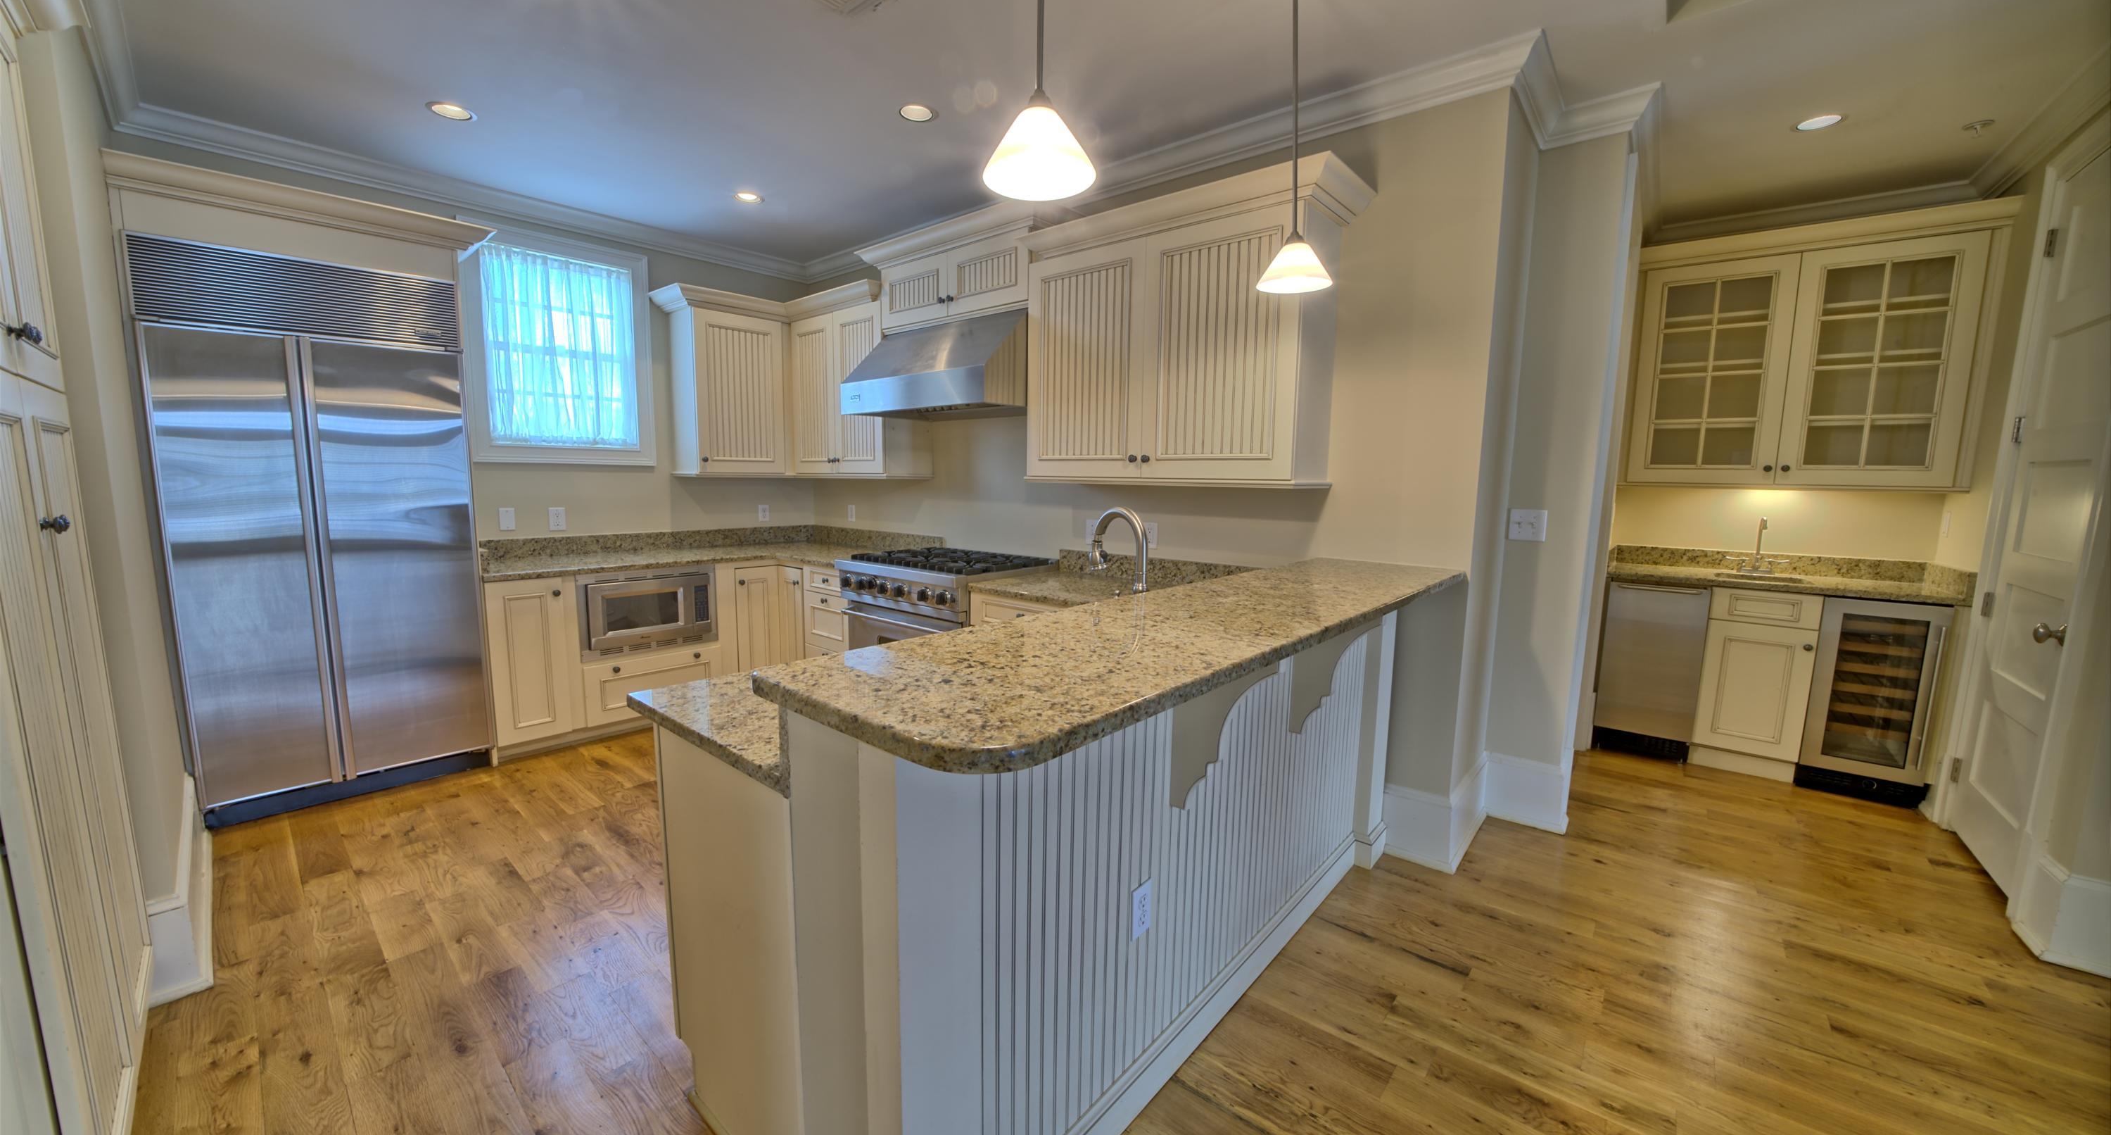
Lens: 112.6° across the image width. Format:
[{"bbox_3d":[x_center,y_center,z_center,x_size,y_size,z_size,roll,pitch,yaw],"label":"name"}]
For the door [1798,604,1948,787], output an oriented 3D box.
[{"bbox_3d":[3.585,0.536,3.085,0.364,0.770,0.048,7,9,41],"label":"door"}]

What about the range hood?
[{"bbox_3d":[-0.493,-0.975,3.458,1.015,0.440,0.620,7,9,40],"label":"range hood"}]

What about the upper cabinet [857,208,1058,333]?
[{"bbox_3d":[-0.441,-1.442,3.575,1.240,0.410,0.450,7,9,41],"label":"upper cabinet"}]

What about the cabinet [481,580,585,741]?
[{"bbox_3d":[-2.767,0.439,3.649,0.620,0.832,0.355,7,9,41],"label":"cabinet"}]

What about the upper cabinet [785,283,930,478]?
[{"bbox_3d":[-1.244,-1.087,4.335,1.040,1.085,0.440,7,9,41],"label":"upper cabinet"}]

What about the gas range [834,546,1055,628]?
[{"bbox_3d":[-0.560,0.438,3.562,0.890,0.960,0.750,7,9,40],"label":"gas range"}]

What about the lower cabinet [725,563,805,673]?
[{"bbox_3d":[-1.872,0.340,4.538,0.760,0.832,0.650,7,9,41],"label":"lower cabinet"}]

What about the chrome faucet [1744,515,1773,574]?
[{"bbox_3d":[3.656,-0.111,3.653,0.125,0.305,0.160,7,9,41],"label":"chrome faucet"}]

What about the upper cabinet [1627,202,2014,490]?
[{"bbox_3d":[3.536,-0.977,3.390,1.200,1.170,0.410,6,9,37],"label":"upper cabinet"}]

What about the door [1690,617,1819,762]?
[{"bbox_3d":[3.309,0.578,3.337,0.364,0.622,0.030,7,9,40],"label":"door"}]

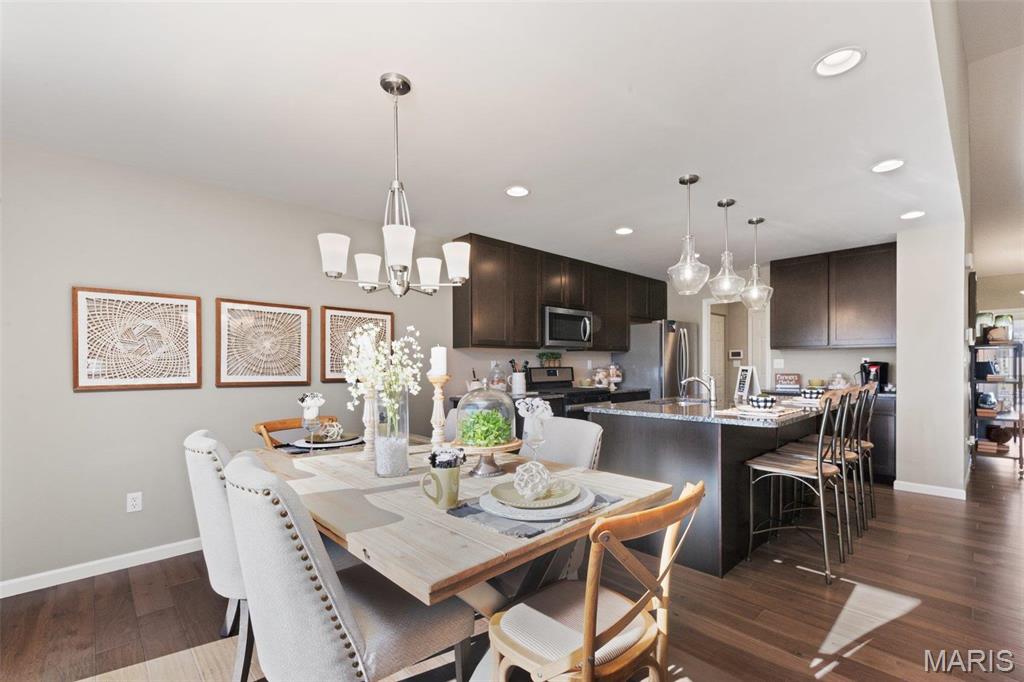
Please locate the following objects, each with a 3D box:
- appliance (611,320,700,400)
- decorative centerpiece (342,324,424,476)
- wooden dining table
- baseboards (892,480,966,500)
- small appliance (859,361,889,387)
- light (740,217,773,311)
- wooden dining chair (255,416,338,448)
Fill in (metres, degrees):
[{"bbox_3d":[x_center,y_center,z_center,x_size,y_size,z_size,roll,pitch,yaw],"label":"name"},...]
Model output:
[{"bbox_3d":[2.020,0.637,6.099,0.910,1.770,0.810,2,-4,-43],"label":"appliance"},{"bbox_3d":[-0.542,0.250,1.872,0.340,0.650,0.320,2,-4,-43],"label":"decorative centerpiece"},{"bbox_3d":[-0.405,0.940,1.869,1.021,0.772,1.839,2,-2,-43],"label":"wooden dining table"},{"bbox_3d":[3.801,1.362,3.893,0.016,0.086,0.455,2,-2,-43],"label":"baseboards"},{"bbox_3d":[3.754,0.364,4.432,0.290,0.320,0.200,2,-2,-43],"label":"small appliance"},{"bbox_3d":[2.073,-0.657,3.612,0.250,0.745,0.250,2,-2,-43],"label":"light"},{"bbox_3d":[-1.180,0.925,2.500,0.490,0.880,0.520,2,-4,-43],"label":"wooden dining chair"}]

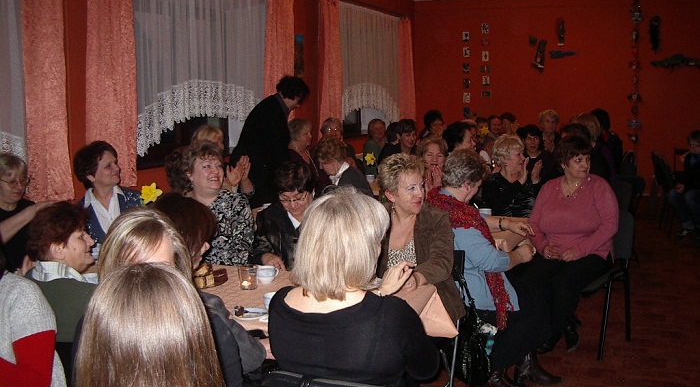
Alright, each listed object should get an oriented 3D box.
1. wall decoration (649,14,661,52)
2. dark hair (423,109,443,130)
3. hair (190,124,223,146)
[{"bbox_3d":[4.345,-2.269,10.964,0.170,0.550,0.100,3,8,22],"label":"wall decoration"},{"bbox_3d":[0.811,-0.727,7.600,0.190,0.220,0.210,-6,9,-37],"label":"dark hair"},{"bbox_3d":[-0.934,-0.358,5.000,0.210,0.220,0.190,5,9,36],"label":"hair"}]

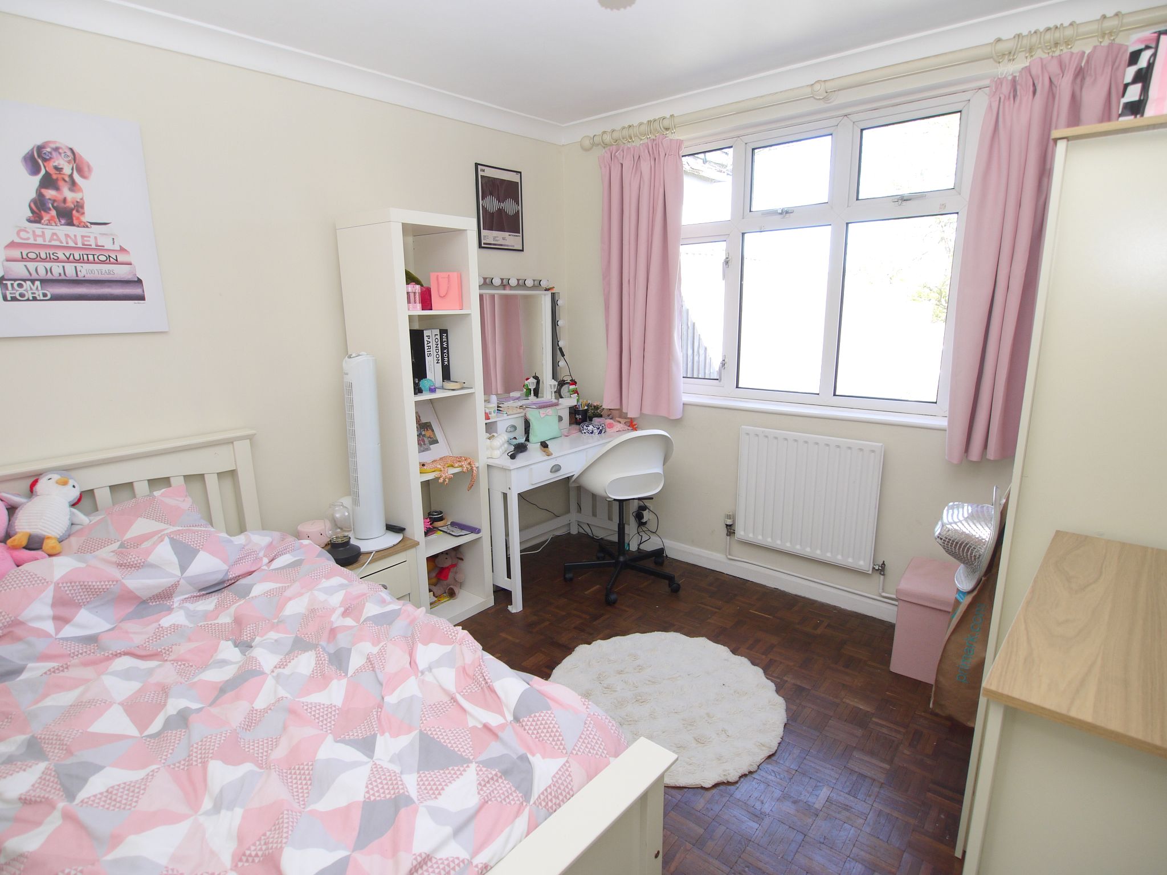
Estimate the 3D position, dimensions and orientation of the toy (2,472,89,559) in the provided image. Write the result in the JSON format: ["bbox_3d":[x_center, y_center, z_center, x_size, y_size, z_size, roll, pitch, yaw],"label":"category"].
[{"bbox_3d":[-1.615,0.224,1.828,0.215,0.250,0.150,21,-19,-38],"label":"toy"}]

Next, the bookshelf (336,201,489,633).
[{"bbox_3d":[-0.751,-0.047,2.844,0.407,1.852,0.425,10,17,41],"label":"bookshelf"}]

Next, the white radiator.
[{"bbox_3d":[1.079,0.280,2.942,0.673,0.610,0.070,10,17,41],"label":"white radiator"}]

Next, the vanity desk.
[{"bbox_3d":[-0.187,0.376,3.409,0.510,0.750,1.005,10,17,41],"label":"vanity desk"}]

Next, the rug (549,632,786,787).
[{"bbox_3d":[0.300,0.990,2.340,0.925,0.030,0.925,-1,12,0],"label":"rug"}]

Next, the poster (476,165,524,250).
[{"bbox_3d":[-0.450,-1.230,3.278,0.020,0.418,0.316,10,17,41],"label":"poster"}]

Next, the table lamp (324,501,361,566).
[{"bbox_3d":[-0.976,0.382,2.452,0.145,0.250,0.145,10,16,39],"label":"table lamp"}]

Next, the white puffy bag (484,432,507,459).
[{"bbox_3d":[-0.464,0.040,3.132,0.100,0.090,0.200,-1,13,4],"label":"white puffy bag"}]

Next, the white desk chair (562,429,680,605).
[{"bbox_3d":[0.206,0.348,3.259,0.620,0.885,0.620,-6,14,-23],"label":"white desk chair"}]

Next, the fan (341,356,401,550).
[{"bbox_3d":[-0.944,0.063,2.591,0.290,0.810,0.290,10,16,39],"label":"fan"}]

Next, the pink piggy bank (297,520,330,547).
[{"bbox_3d":[-1.156,0.419,2.605,0.123,0.092,0.122,-8,15,-25],"label":"pink piggy bank"}]

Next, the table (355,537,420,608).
[{"bbox_3d":[-1.006,0.696,2.669,0.433,0.492,0.418,10,17,41],"label":"table"}]

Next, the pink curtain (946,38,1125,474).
[{"bbox_3d":[1.607,-0.575,2.176,0.380,1.395,0.120,10,17,41],"label":"pink curtain"}]

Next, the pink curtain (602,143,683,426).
[{"bbox_3d":[0.310,-0.825,3.298,0.515,1.430,0.120,10,17,41],"label":"pink curtain"}]

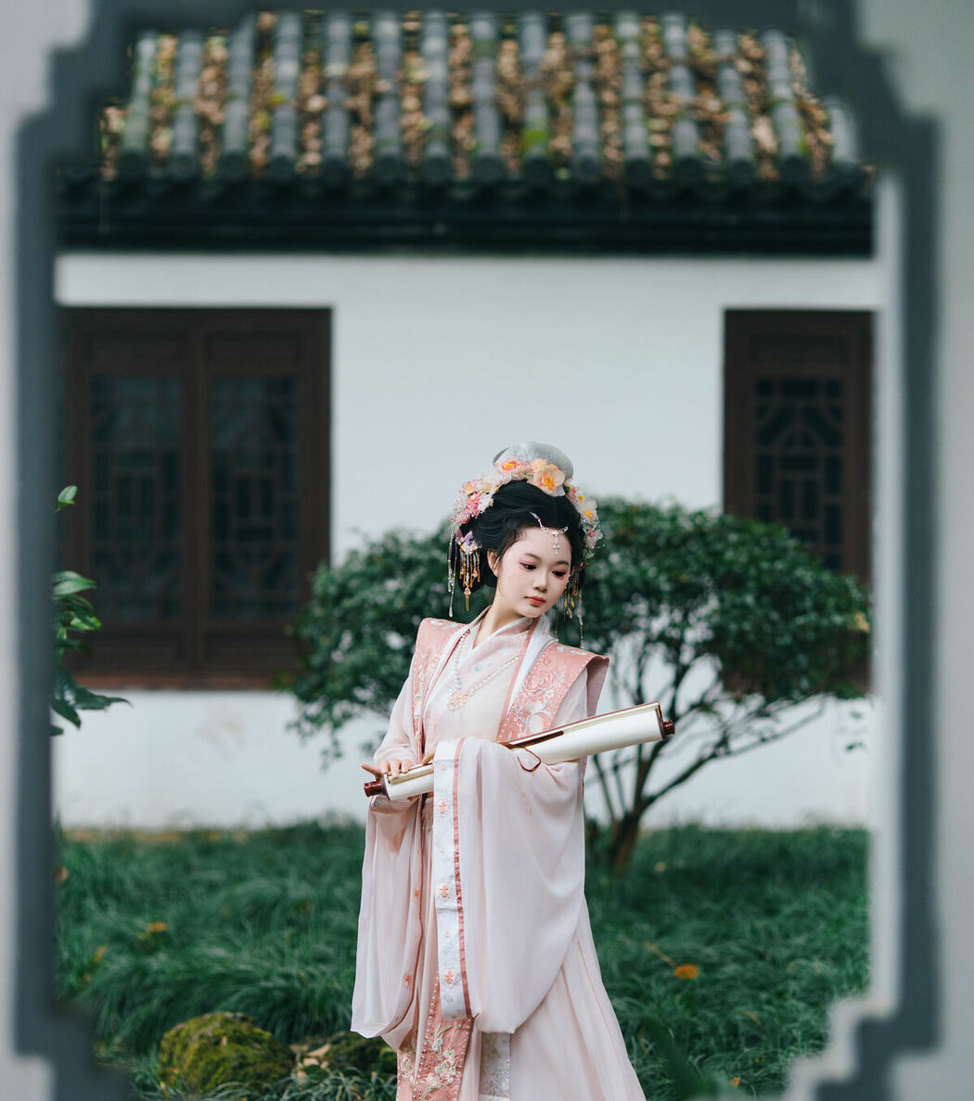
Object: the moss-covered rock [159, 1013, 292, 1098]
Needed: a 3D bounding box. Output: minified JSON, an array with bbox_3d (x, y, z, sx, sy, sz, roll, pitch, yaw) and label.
[{"bbox_3d":[-0.567,1.106,11.800,0.300,0.210,0.260,0,0,0],"label":"moss-covered rock"}]

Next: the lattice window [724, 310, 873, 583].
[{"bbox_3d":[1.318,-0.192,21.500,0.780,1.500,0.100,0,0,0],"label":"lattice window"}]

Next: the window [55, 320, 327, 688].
[{"bbox_3d":[-1.149,-0.203,21.500,1.070,1.500,0.100,0,0,0],"label":"window"}]

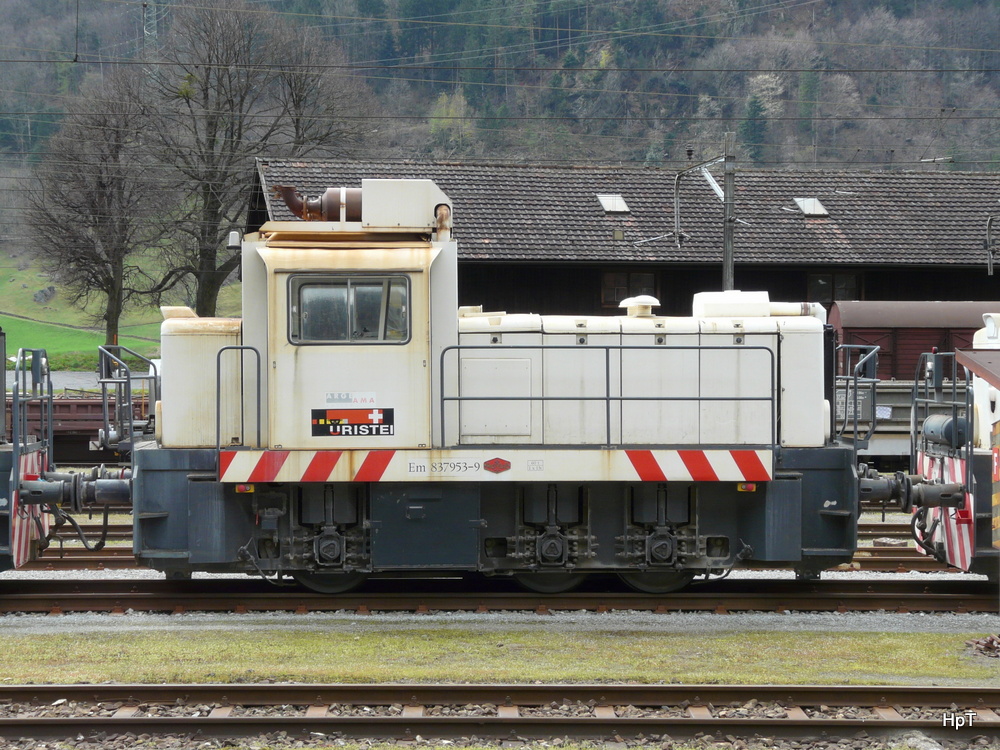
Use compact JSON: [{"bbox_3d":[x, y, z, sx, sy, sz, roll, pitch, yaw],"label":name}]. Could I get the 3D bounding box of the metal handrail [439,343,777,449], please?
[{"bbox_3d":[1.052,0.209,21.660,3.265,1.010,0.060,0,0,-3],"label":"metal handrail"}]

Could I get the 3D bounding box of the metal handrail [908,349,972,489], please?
[{"bbox_3d":[4.627,0.450,23.260,0.200,1.380,2.300,0,0,-3],"label":"metal handrail"}]

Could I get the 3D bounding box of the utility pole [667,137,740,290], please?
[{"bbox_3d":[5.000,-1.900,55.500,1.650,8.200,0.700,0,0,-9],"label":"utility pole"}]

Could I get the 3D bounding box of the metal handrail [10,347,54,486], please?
[{"bbox_3d":[-4.754,0.420,22.700,0.200,1.360,2.300,0,0,-3],"label":"metal handrail"}]

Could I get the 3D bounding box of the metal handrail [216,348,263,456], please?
[{"bbox_3d":[-2.517,0.235,21.460,0.440,1.050,0.060,0,0,-3],"label":"metal handrail"}]

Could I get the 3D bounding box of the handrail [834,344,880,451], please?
[{"bbox_3d":[3.614,0.270,23.200,0.360,1.120,2.300,0,0,-3],"label":"handrail"}]

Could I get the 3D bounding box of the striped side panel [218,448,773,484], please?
[{"bbox_3d":[-0.024,0.884,21.640,5.360,0.315,0.080,0,0,-3],"label":"striped side panel"}]

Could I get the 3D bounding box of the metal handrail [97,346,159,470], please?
[{"bbox_3d":[-3.811,0.320,22.750,0.420,1.220,2.300,0,0,-3],"label":"metal handrail"}]

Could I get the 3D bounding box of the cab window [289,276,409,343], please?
[{"bbox_3d":[-1.465,-0.633,21.600,1.190,0.670,0.060,0,0,-3],"label":"cab window"}]

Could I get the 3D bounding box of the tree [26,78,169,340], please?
[{"bbox_3d":[-14.150,-5.770,78.000,5.050,9.800,5.050,0,0,-3],"label":"tree"}]

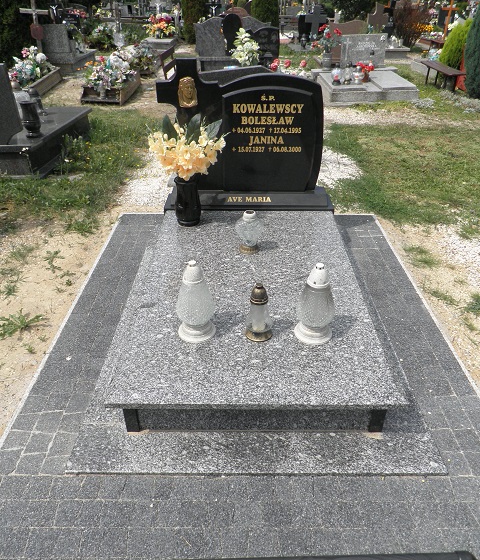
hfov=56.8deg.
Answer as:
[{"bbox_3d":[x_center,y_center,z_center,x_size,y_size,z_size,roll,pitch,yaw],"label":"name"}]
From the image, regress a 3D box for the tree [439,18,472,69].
[{"bbox_3d":[4.152,-4.418,8.482,0.691,0.973,0.691,0,34,0],"label":"tree"}]

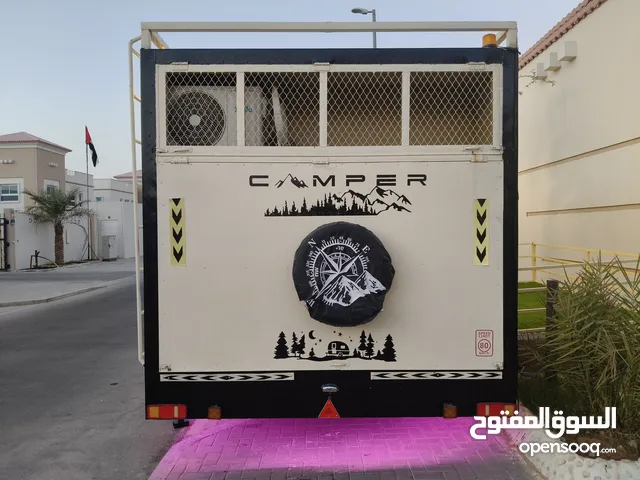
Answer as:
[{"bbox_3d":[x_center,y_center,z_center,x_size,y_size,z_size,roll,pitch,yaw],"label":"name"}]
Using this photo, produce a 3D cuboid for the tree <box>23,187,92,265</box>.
[{"bbox_3d":[-12.536,-0.679,23.000,3.400,3.750,3.300,0,1,0],"label":"tree"}]

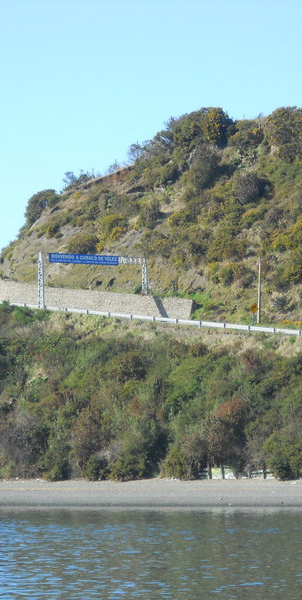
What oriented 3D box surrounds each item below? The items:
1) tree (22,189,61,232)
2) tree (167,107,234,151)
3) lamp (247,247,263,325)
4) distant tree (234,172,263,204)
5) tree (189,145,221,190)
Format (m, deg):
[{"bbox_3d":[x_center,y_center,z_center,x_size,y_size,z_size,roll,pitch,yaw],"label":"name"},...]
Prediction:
[{"bbox_3d":[-12.871,-10.520,364.000,4.200,5.200,4.200,0,-3,0],"label":"tree"},{"bbox_3d":[6.090,-21.100,381.000,8.000,5.400,6.200,0,-3,0],"label":"tree"},{"bbox_3d":[10.731,-1.489,318.000,1.900,8.000,0.350,2,-4,-36],"label":"lamp"},{"bbox_3d":[11.145,-12.746,354.000,3.500,3.800,3.400,0,-3,0],"label":"distant tree"},{"bbox_3d":[6.271,-15.531,363.000,4.000,5.400,4.000,0,-3,0],"label":"tree"}]

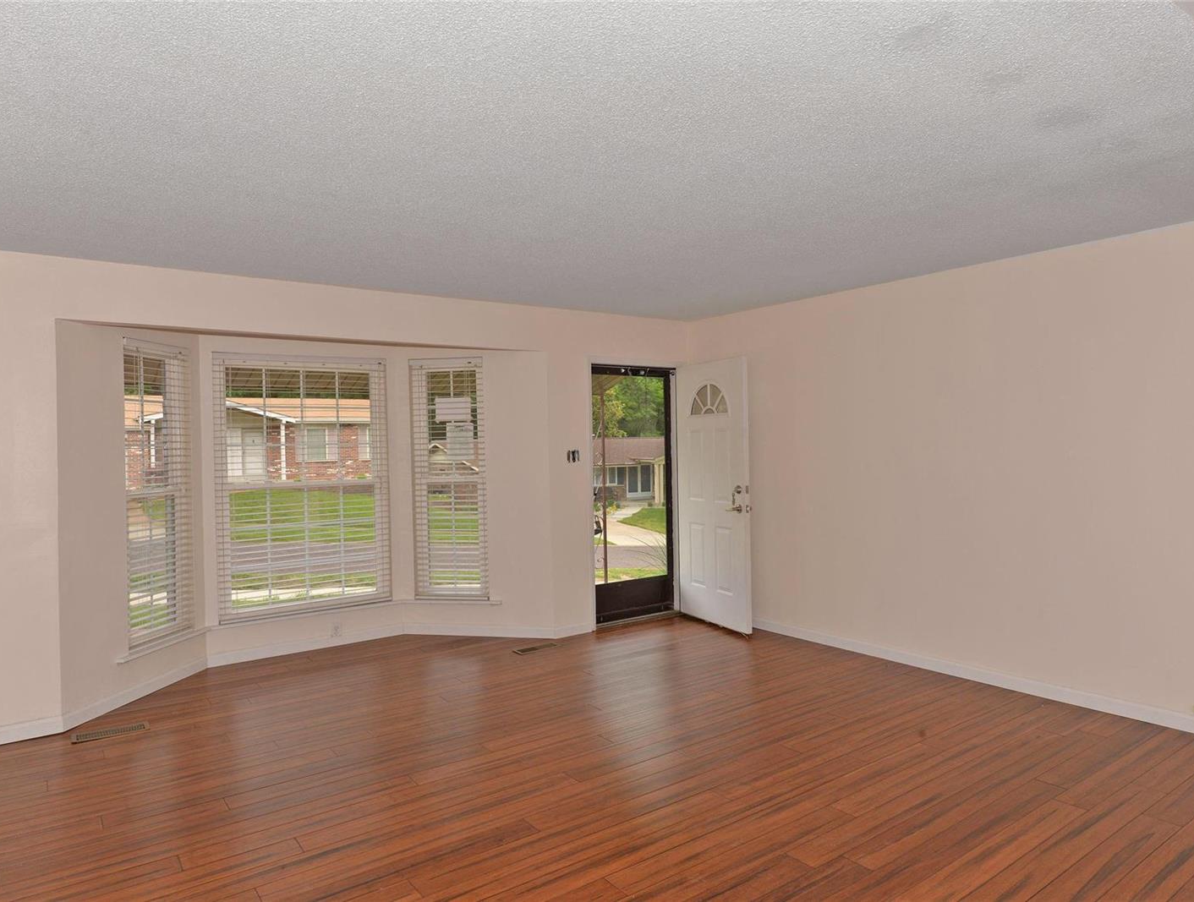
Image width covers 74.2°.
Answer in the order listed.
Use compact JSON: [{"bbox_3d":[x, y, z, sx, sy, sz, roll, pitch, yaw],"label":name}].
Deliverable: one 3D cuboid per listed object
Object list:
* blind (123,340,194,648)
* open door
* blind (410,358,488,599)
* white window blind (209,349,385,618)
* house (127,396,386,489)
[{"bbox_3d":[-2.701,0.246,4.848,0.055,1.809,0.571,-1,1,9],"label":"blind"},{"bbox_3d":[0.904,0.329,6.181,0.045,2.030,0.910,-1,1,-26],"label":"open door"},{"bbox_3d":[-1.114,0.216,5.988,0.594,1.828,0.055,-1,1,10],"label":"blind"},{"bbox_3d":[-2.073,0.239,5.652,1.218,1.828,0.055,-1,1,-37],"label":"white window blind"},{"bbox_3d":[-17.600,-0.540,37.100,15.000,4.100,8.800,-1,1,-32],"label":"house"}]

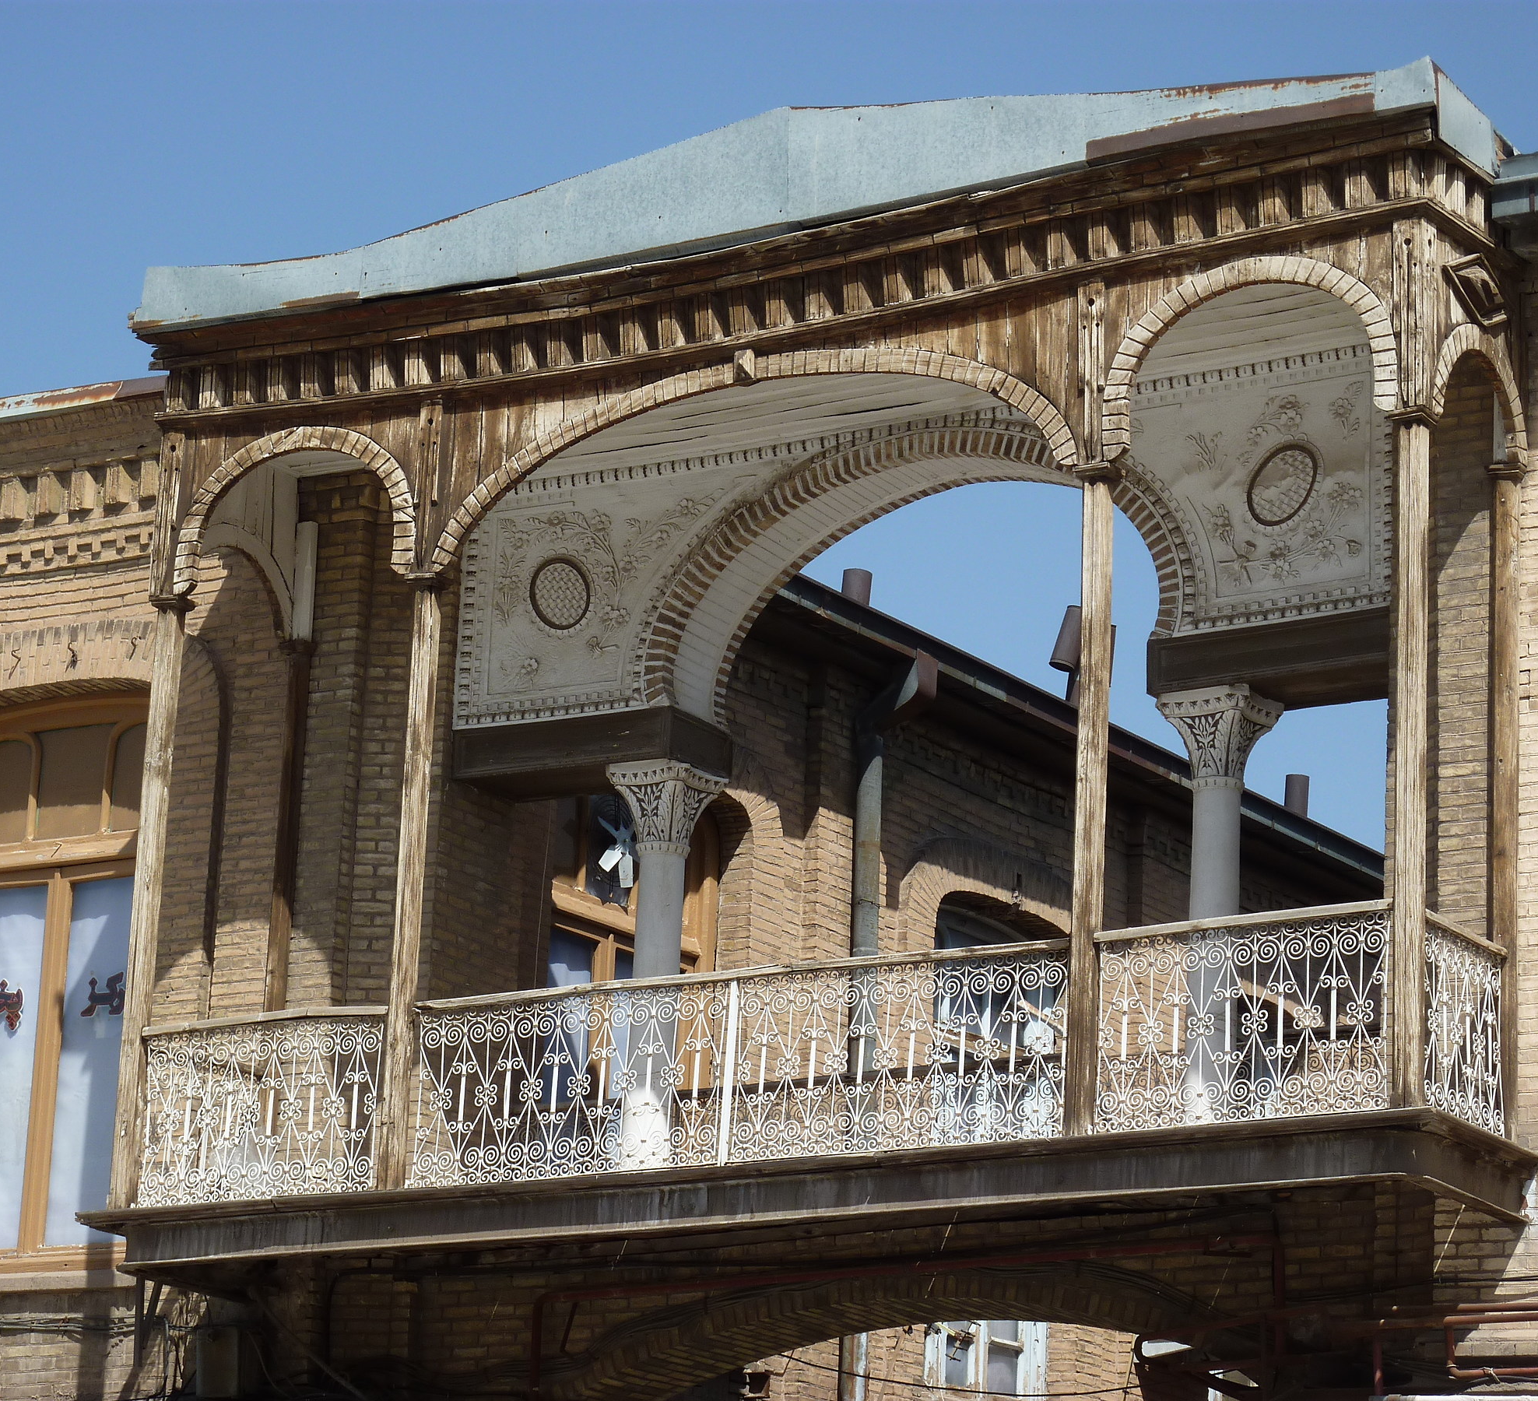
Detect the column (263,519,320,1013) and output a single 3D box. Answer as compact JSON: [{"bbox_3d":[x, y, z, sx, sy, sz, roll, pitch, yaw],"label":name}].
[{"bbox_3d":[-2.282,0.761,26.264,0.151,3.348,0.151,-7,-17,32],"label":"column"}]

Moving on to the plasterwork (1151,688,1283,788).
[{"bbox_3d":[2.046,0.210,25.661,0.416,0.445,0.396,-7,-19,31],"label":"plasterwork"}]

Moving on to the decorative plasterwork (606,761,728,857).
[{"bbox_3d":[-0.487,0.520,25.907,0.389,0.464,0.389,-7,-17,32],"label":"decorative plasterwork"}]

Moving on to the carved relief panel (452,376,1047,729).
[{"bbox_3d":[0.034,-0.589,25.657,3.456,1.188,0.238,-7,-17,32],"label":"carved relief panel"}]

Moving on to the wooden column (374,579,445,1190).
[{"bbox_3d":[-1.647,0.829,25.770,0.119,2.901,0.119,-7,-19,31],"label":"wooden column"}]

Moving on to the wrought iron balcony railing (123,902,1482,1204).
[{"bbox_3d":[0.064,1.723,24.943,6.593,0.871,0.970,-7,-19,31],"label":"wrought iron balcony railing"}]

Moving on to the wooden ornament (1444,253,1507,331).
[{"bbox_3d":[2.894,-1.697,22.956,0.076,0.302,0.594,-7,-17,32],"label":"wooden ornament"}]

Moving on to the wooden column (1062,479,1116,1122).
[{"bbox_3d":[1.310,0.375,22.832,0.146,2.819,0.146,-7,-17,32],"label":"wooden column"}]

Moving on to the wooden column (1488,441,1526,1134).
[{"bbox_3d":[3.003,0.388,22.815,0.135,2.894,0.135,-7,-17,32],"label":"wooden column"}]

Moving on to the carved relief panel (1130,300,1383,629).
[{"bbox_3d":[2.231,-0.975,25.567,1.386,1.337,0.119,-7,-19,31],"label":"carved relief panel"}]

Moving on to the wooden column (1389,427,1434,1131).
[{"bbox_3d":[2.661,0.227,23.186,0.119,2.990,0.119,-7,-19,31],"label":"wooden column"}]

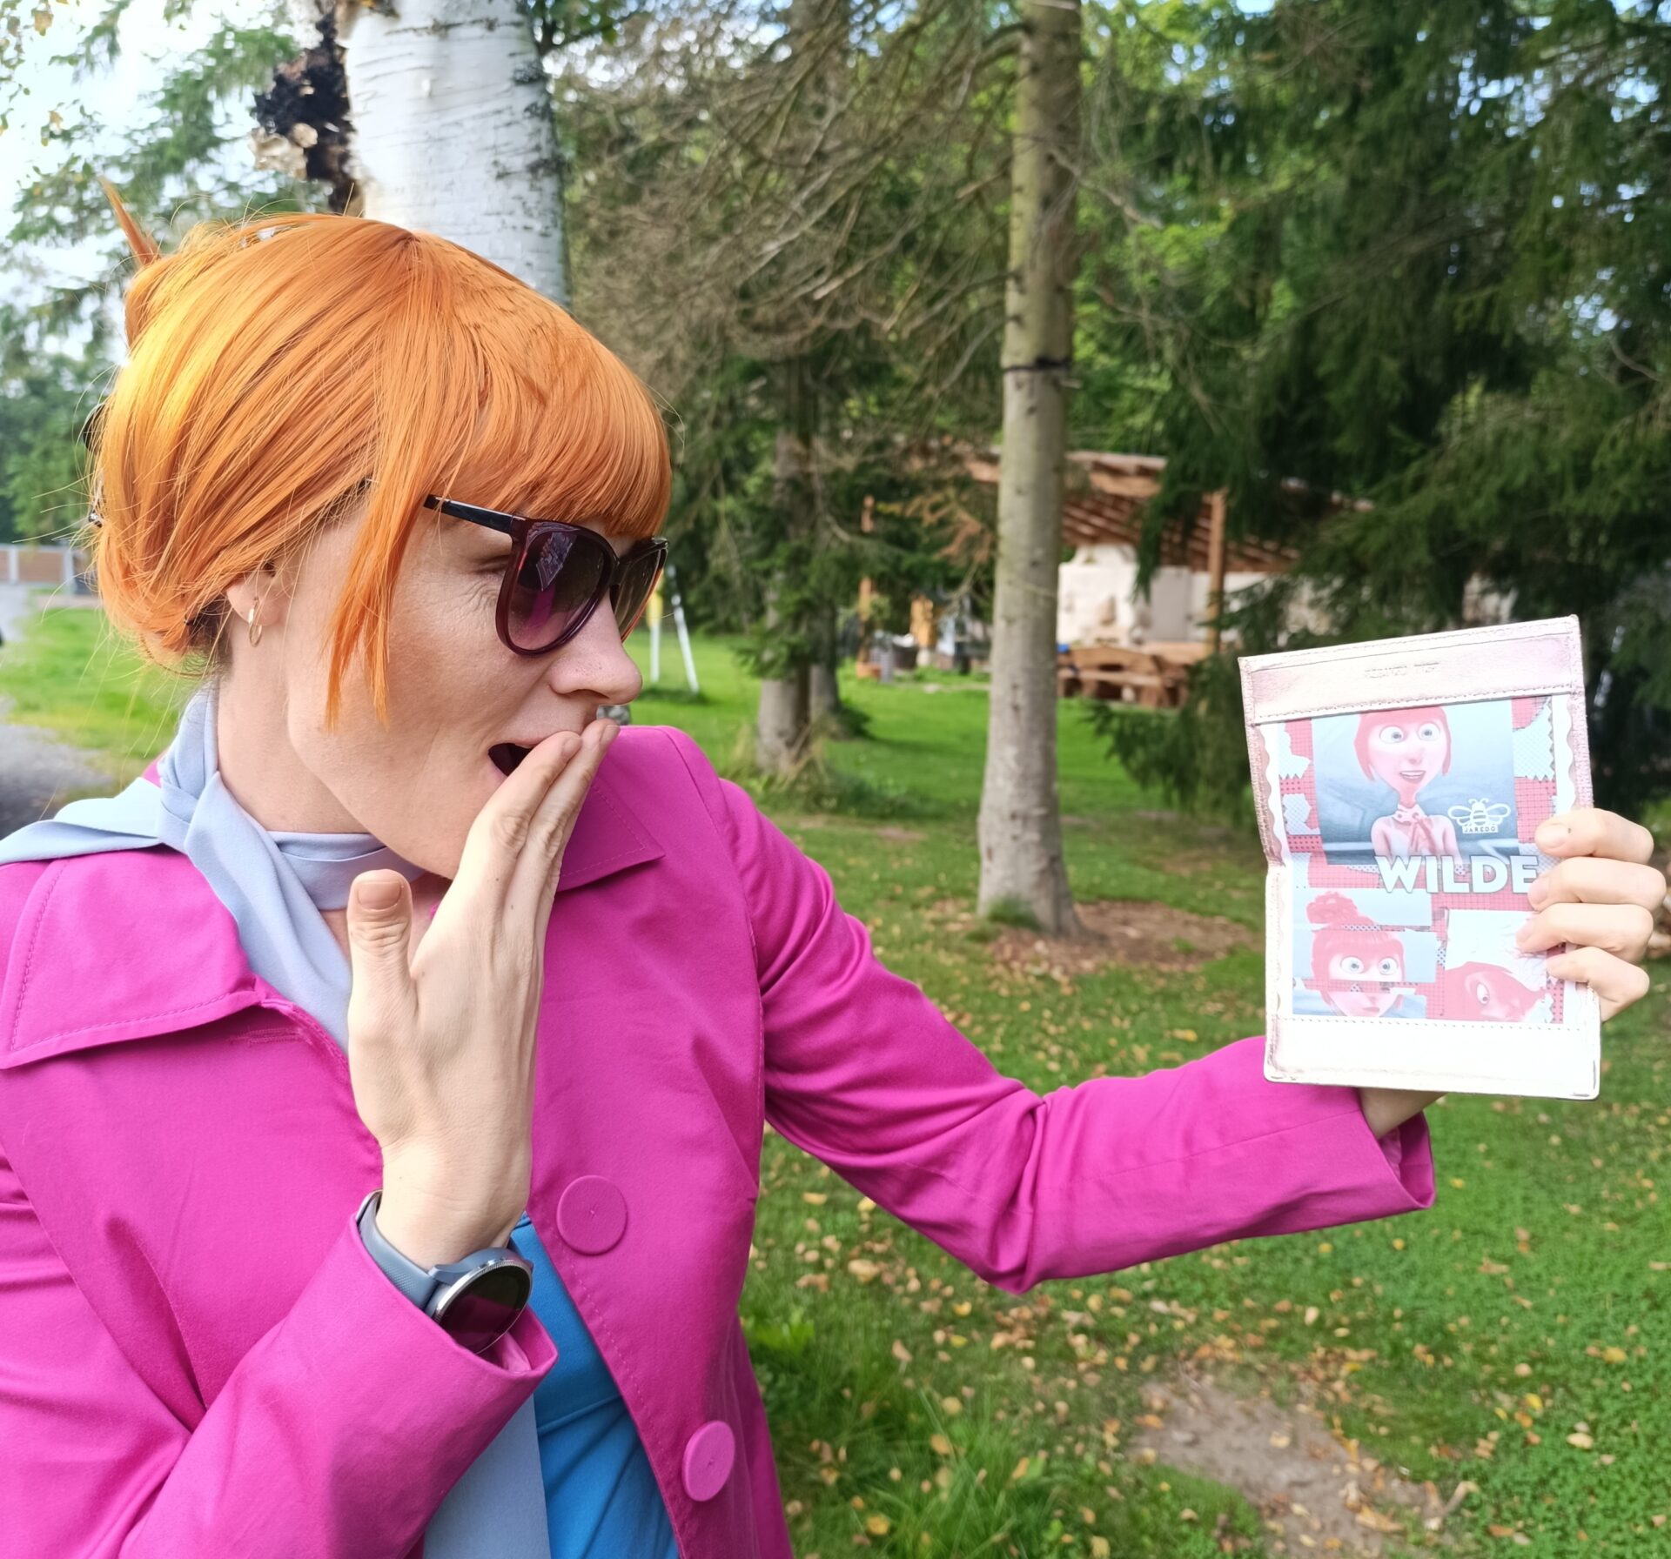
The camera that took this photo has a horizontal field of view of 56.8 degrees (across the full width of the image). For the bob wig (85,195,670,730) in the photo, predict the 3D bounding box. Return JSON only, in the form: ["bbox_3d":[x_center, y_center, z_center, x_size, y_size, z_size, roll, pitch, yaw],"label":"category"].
[{"bbox_3d":[-0.178,-0.123,0.620,0.235,0.205,0.190,15,8,18],"label":"bob wig"}]

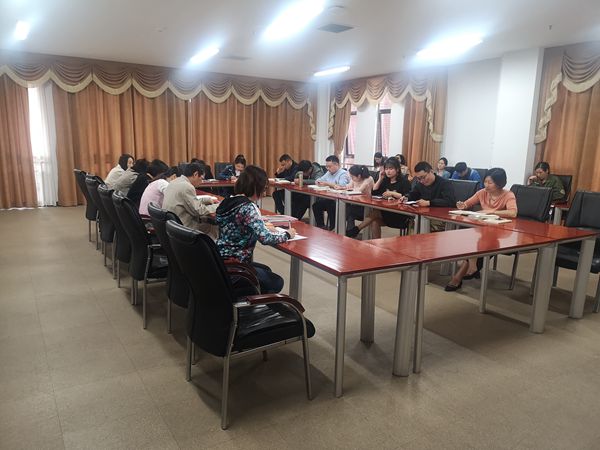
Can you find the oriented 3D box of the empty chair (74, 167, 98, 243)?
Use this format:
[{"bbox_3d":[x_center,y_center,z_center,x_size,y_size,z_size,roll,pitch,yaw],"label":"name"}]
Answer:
[{"bbox_3d":[-2.674,-0.231,6.576,0.720,1.030,0.600,-5,12,-31],"label":"empty chair"}]

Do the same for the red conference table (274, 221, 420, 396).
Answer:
[{"bbox_3d":[0.114,0.493,3.410,0.620,0.750,1.420,-5,13,-32],"label":"red conference table"}]

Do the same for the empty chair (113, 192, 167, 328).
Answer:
[{"bbox_3d":[-1.120,0.226,3.883,0.720,1.030,0.600,-5,13,-32],"label":"empty chair"}]

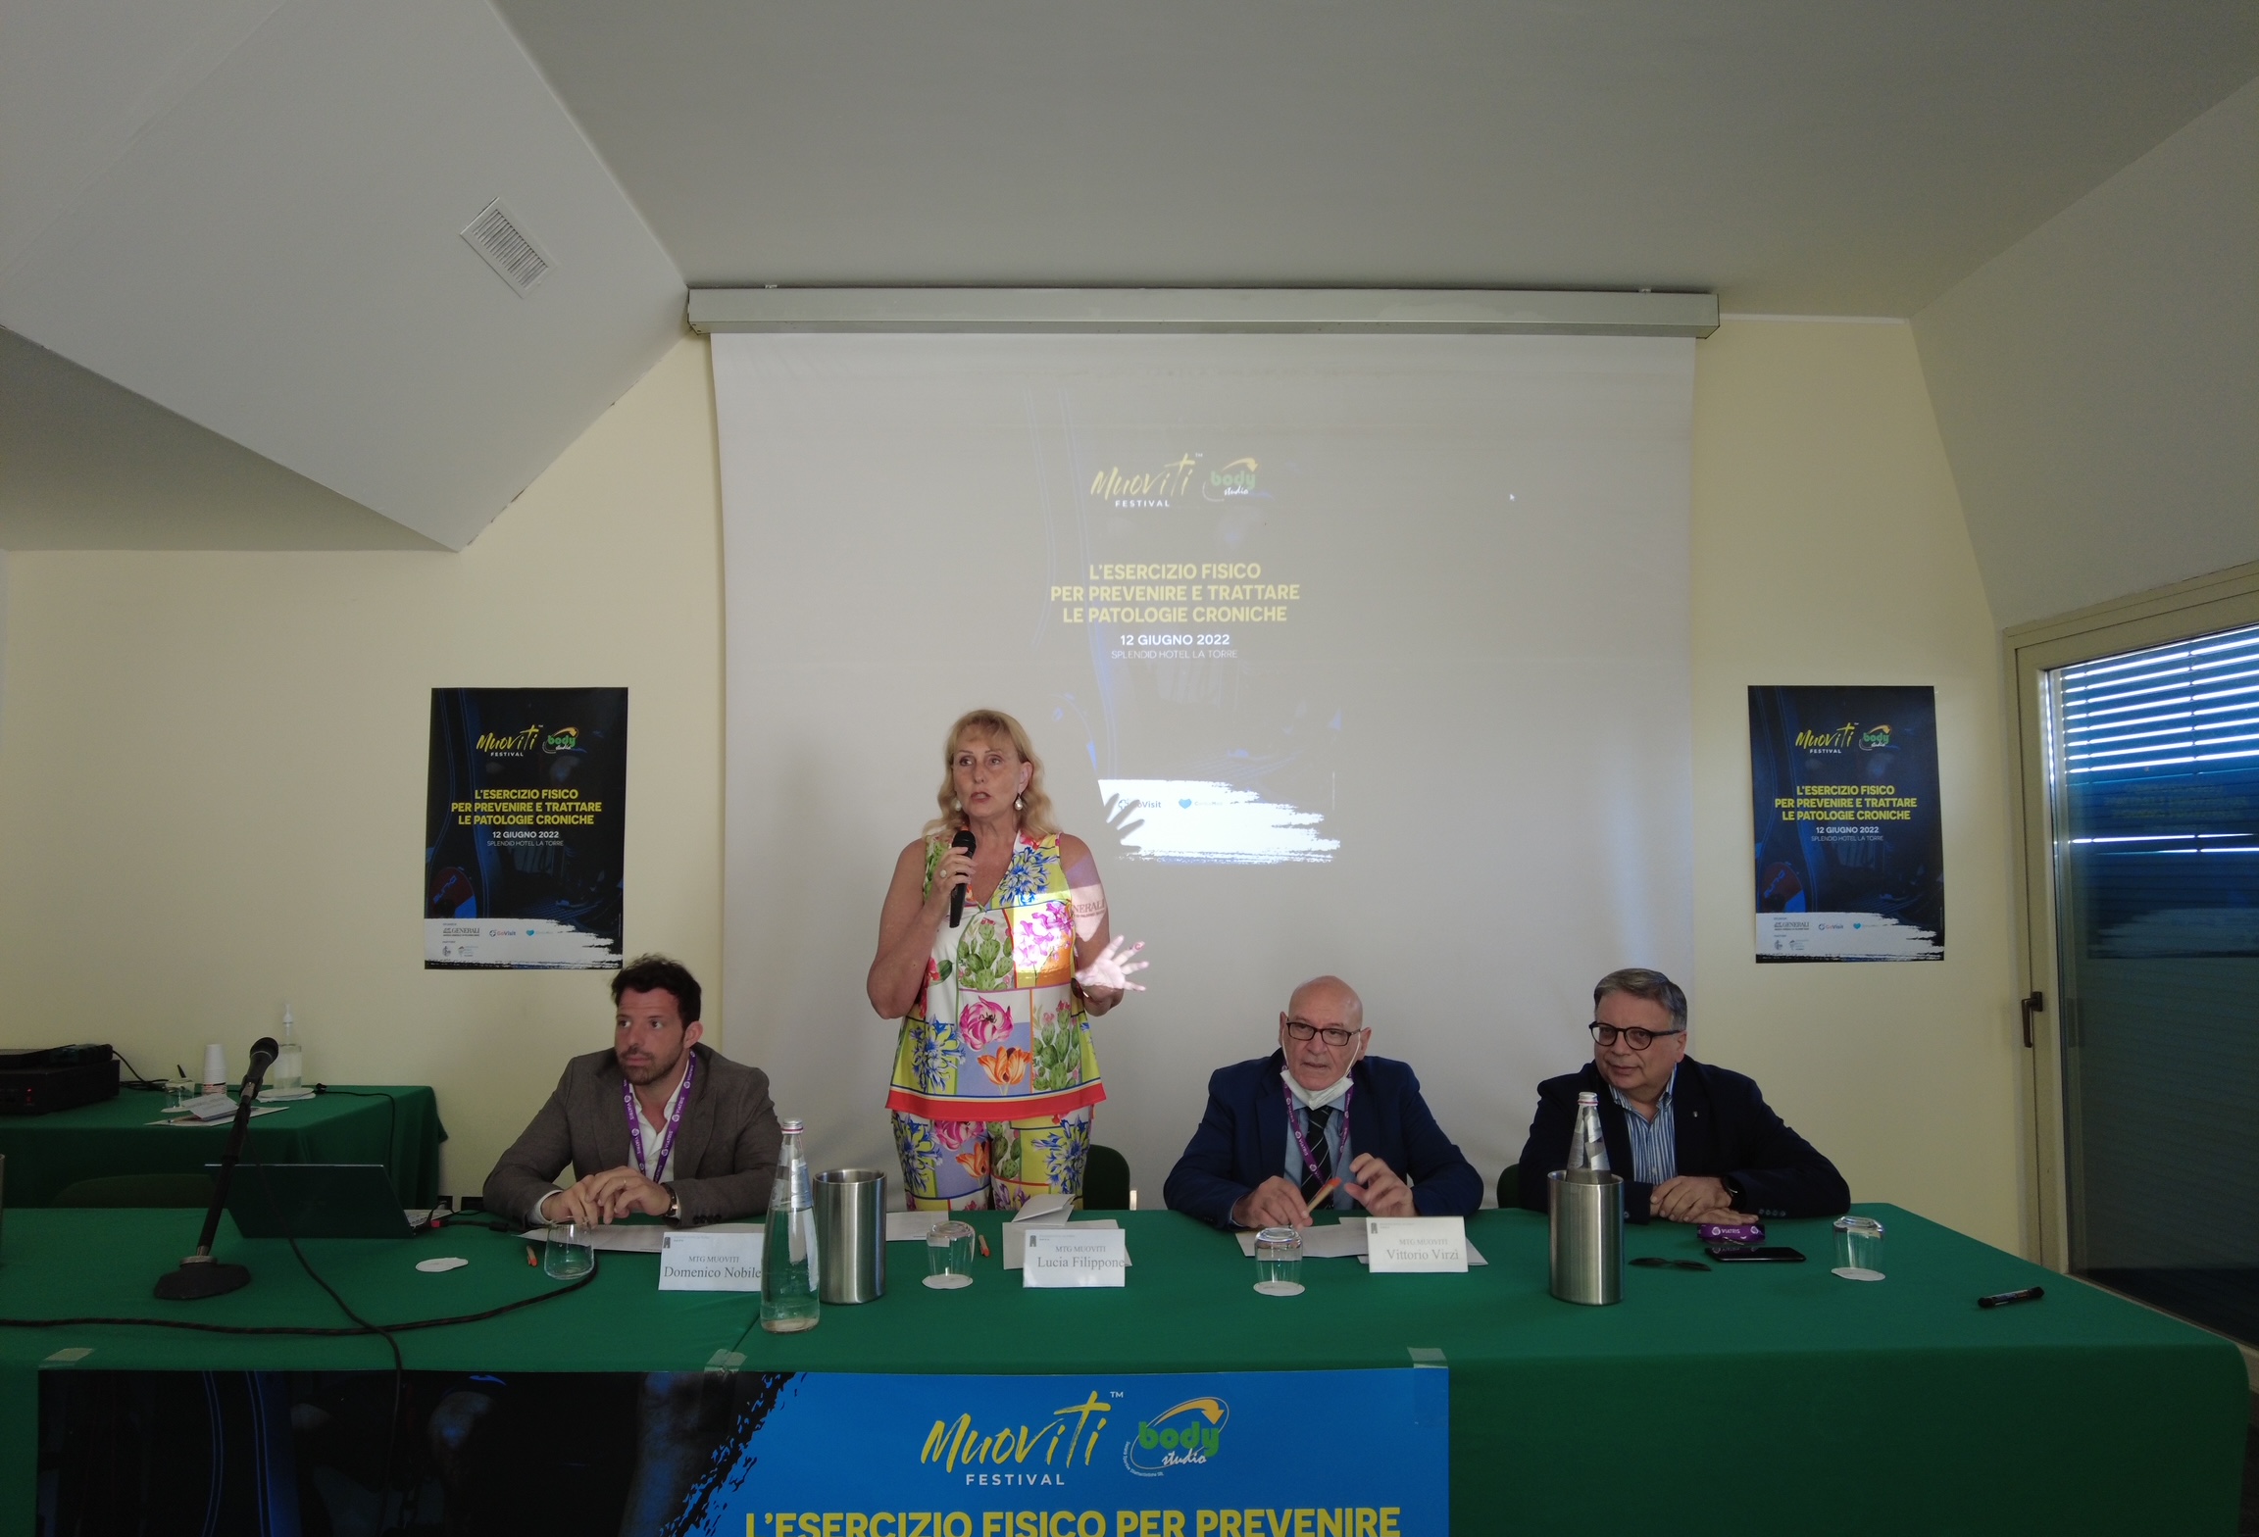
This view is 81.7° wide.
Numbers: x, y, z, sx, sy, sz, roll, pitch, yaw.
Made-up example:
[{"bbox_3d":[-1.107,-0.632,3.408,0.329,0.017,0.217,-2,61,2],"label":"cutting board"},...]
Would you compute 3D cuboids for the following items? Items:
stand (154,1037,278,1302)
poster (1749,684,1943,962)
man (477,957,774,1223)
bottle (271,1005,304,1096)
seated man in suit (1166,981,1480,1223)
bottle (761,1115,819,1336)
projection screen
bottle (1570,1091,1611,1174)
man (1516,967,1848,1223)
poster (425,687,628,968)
[{"bbox_3d":[-1.511,0.647,2.154,0.138,0.387,0.163,0,-3,-1],"label":"stand"},{"bbox_3d":[2.201,0.169,4.002,0.594,0.841,0.010,0,-3,-1],"label":"poster"},{"bbox_3d":[-0.972,0.995,2.626,0.566,1.248,0.780,0,-3,5],"label":"man"},{"bbox_3d":[-2.425,0.806,3.771,0.080,0.241,0.080,0,-4,-7],"label":"bottle"},{"bbox_3d":[0.382,1.018,2.651,0.616,1.197,0.780,0,-3,-1],"label":"seated man in suit"},{"bbox_3d":[-0.504,0.677,1.950,0.087,0.297,0.087,0,-3,-1],"label":"bottle"},{"bbox_3d":[0.241,0.039,3.890,2.983,2.720,0.030,0,-3,-1],"label":"projection screen"},{"bbox_3d":[0.731,0.668,2.070,0.087,0.305,0.087,0,-3,-1],"label":"bottle"},{"bbox_3d":[1.098,1.012,2.666,0.655,1.208,0.780,-1,-4,7],"label":"man"},{"bbox_3d":[-1.810,0.179,3.921,0.594,0.841,0.010,0,-3,-1],"label":"poster"}]

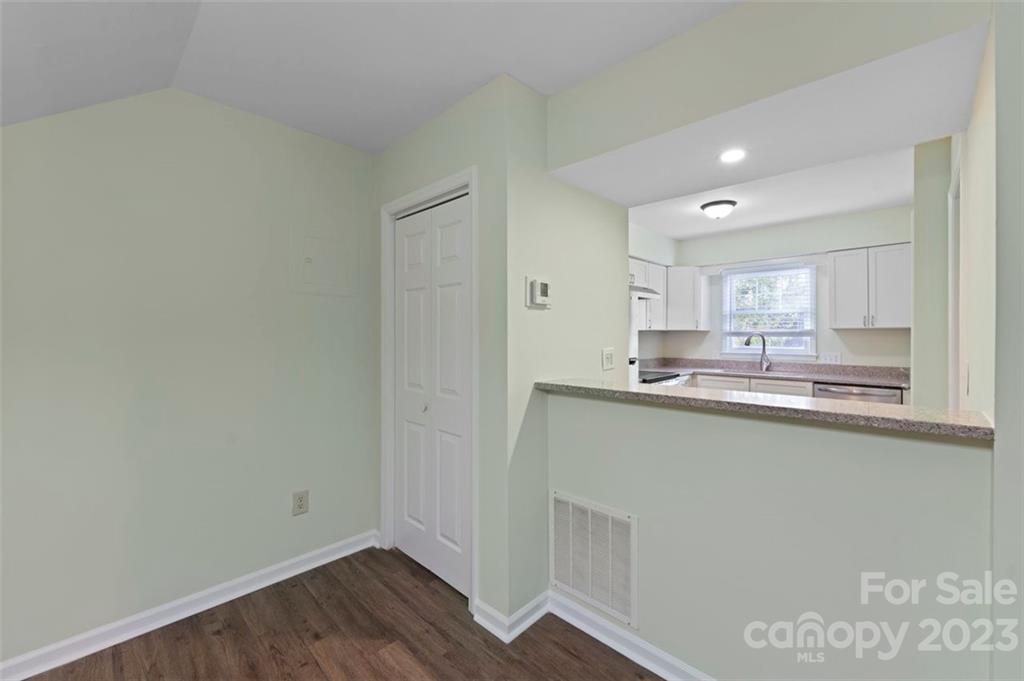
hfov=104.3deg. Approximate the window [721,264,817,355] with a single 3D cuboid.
[{"bbox_3d":[2.997,-0.333,4.710,0.977,1.030,0.080,0,0,44],"label":"window"}]

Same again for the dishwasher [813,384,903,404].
[{"bbox_3d":[3.292,0.839,3.791,0.603,0.860,0.610,0,1,44],"label":"dishwasher"}]

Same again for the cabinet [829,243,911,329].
[{"bbox_3d":[3.565,-0.507,3.975,0.592,0.778,0.330,0,0,44],"label":"cabinet"}]

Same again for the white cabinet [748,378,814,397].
[{"bbox_3d":[2.984,0.857,4.330,0.556,0.860,0.600,0,0,44],"label":"white cabinet"}]

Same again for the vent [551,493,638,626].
[{"bbox_3d":[0.344,0.925,1.732,0.442,0.447,0.015,0,0,44],"label":"vent"}]

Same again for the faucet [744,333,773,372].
[{"bbox_3d":[2.790,0.144,4.490,0.280,0.420,0.100,0,0,-14],"label":"faucet"}]

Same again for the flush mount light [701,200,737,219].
[{"bbox_3d":[1.852,-1.165,3.552,0.295,0.145,0.295,0,0,44],"label":"flush mount light"}]

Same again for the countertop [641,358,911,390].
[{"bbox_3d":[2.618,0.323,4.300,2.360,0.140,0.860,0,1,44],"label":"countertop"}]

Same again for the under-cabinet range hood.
[{"bbox_3d":[1.262,-0.545,4.397,0.460,0.150,0.760,0,0,44],"label":"under-cabinet range hood"}]

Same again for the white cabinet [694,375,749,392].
[{"bbox_3d":[2.498,0.828,4.569,0.550,0.860,0.600,0,1,44],"label":"white cabinet"}]

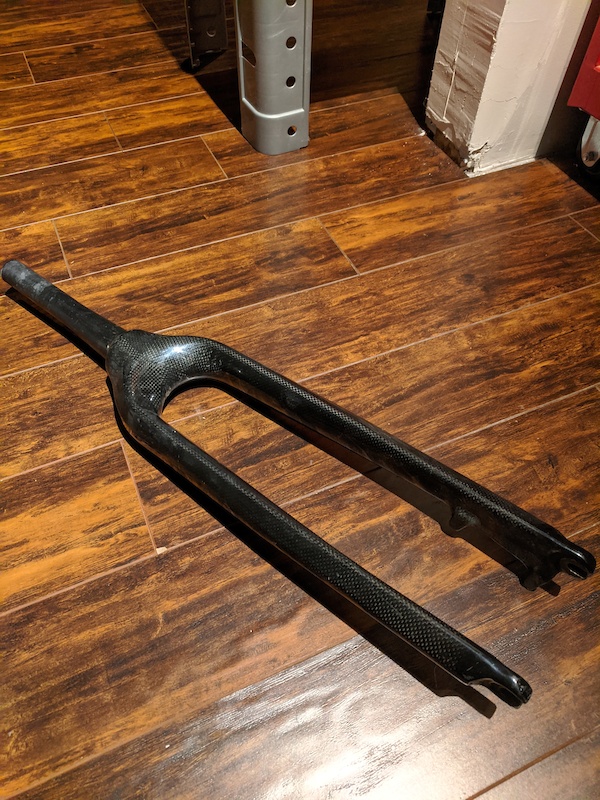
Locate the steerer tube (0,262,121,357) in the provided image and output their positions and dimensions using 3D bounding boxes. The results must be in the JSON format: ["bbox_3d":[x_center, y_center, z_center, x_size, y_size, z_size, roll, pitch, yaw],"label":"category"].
[{"bbox_3d":[-0.265,-0.104,0.667,0.183,0.036,0.036,33,59,22],"label":"steerer tube"}]

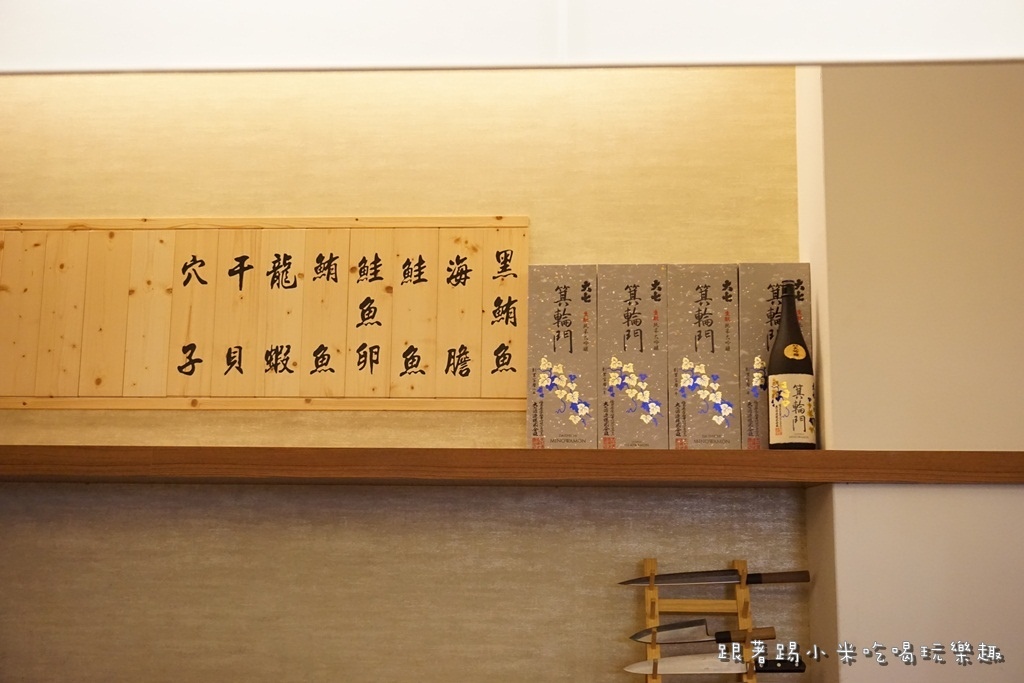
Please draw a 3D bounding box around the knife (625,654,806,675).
[{"bbox_3d":[0.466,0.740,2.610,0.415,0.048,0.020,0,-29,2],"label":"knife"}]

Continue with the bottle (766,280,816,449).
[{"bbox_3d":[0.643,0.054,2.630,0.105,0.397,0.105,1,-9,0],"label":"bottle"}]

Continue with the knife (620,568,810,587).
[{"bbox_3d":[0.483,0.564,2.715,0.453,0.035,0.022,-2,-29,1],"label":"knife"}]

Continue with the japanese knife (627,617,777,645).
[{"bbox_3d":[0.446,0.676,2.650,0.340,0.054,0.023,-3,-29,0],"label":"japanese knife"}]

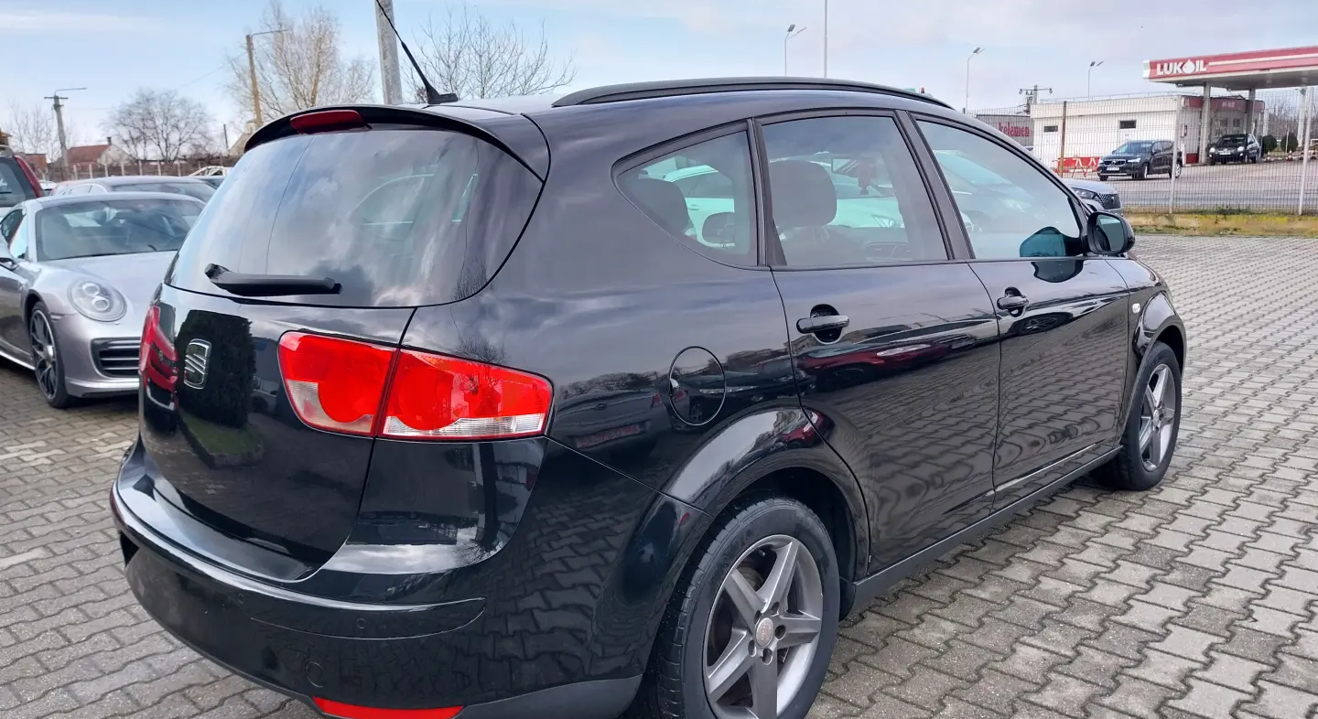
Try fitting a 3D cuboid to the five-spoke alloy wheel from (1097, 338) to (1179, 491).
[{"bbox_3d":[1.994,0.226,4.145,0.210,0.630,0.630,8,14,44],"label":"five-spoke alloy wheel"}]

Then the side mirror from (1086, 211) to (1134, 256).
[{"bbox_3d":[1.554,-0.440,3.413,0.170,0.147,0.110,8,14,44],"label":"side mirror"}]

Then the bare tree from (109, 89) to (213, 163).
[{"bbox_3d":[-21.806,-9.054,44.102,5.300,5.876,5.300,-7,12,-25],"label":"bare tree"}]

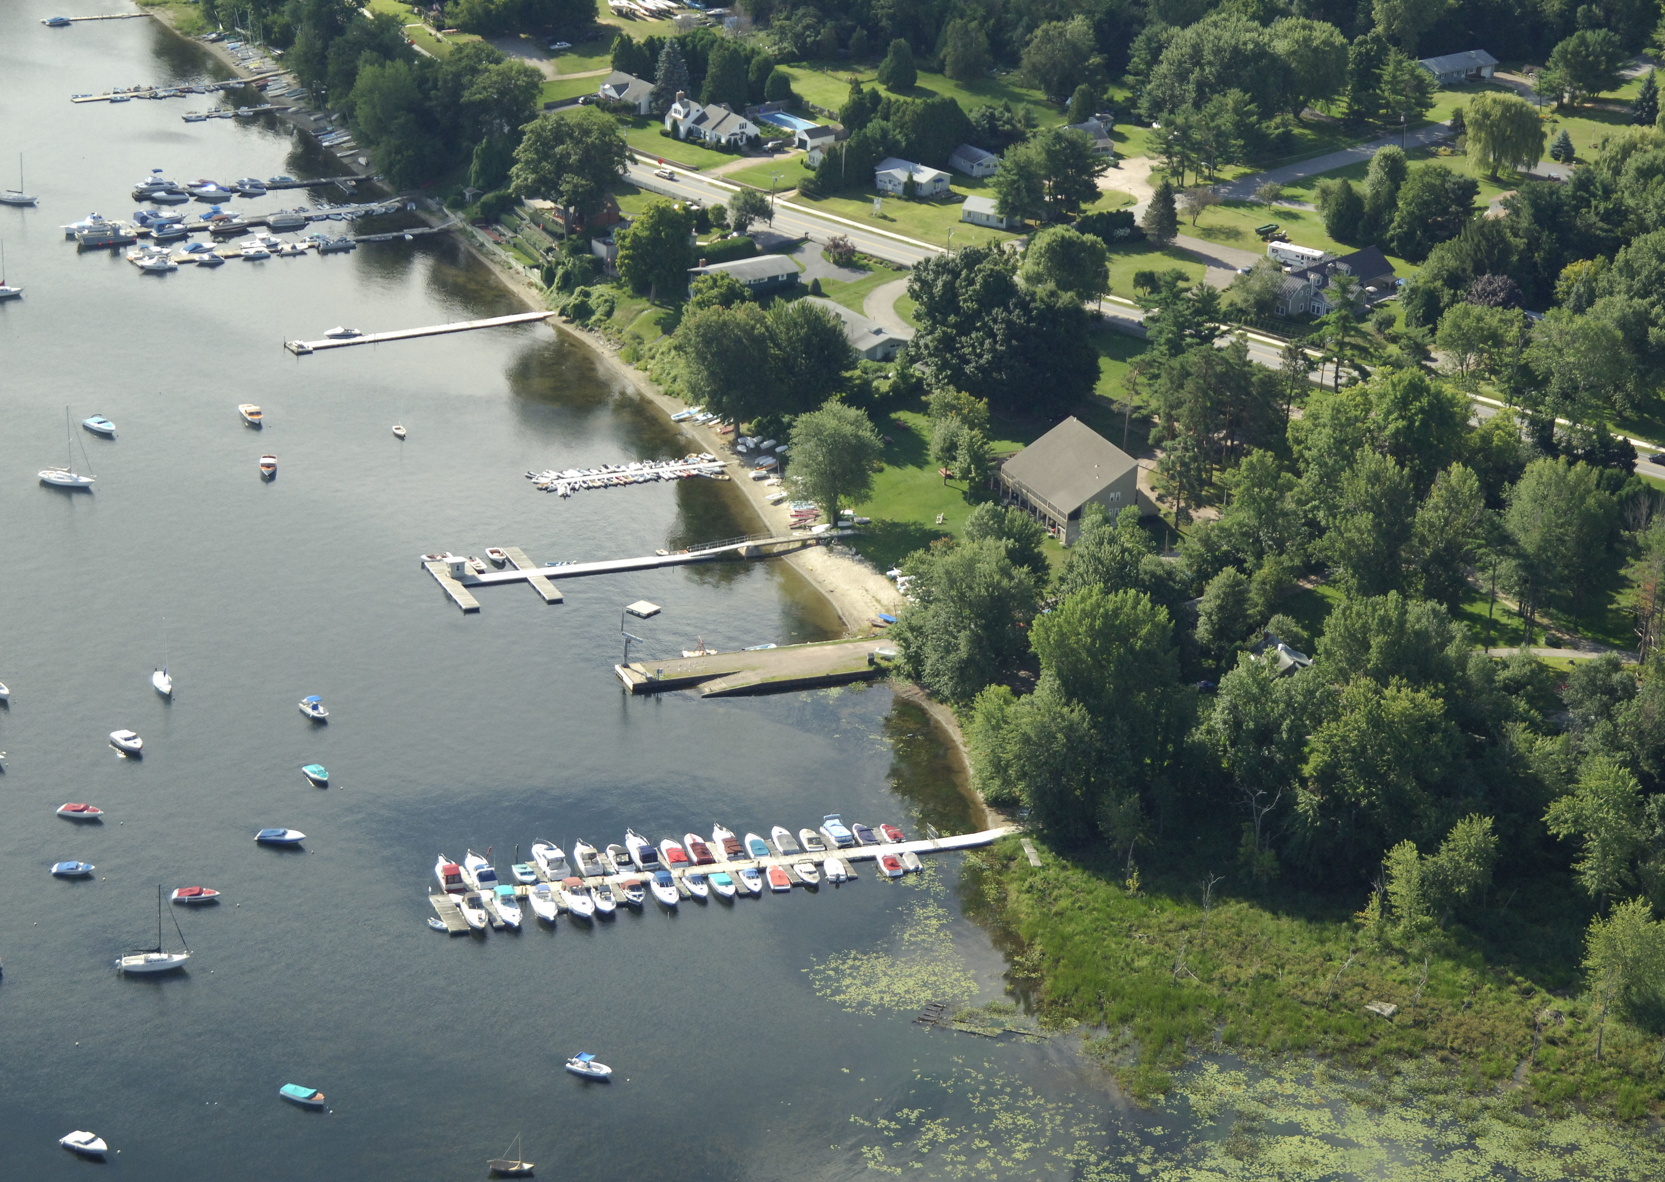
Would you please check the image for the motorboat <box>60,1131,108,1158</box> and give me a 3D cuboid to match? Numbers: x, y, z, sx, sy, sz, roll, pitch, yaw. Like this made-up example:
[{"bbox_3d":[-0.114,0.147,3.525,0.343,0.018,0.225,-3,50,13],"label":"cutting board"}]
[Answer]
[{"bbox_3d":[-85.539,63.200,491.535,5.910,1.480,2.270,12,24,22],"label":"motorboat"}]

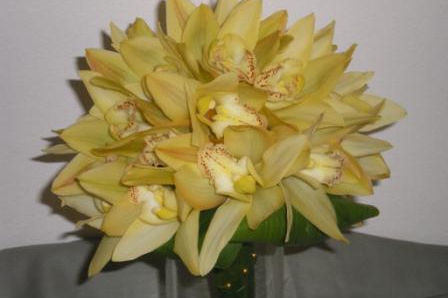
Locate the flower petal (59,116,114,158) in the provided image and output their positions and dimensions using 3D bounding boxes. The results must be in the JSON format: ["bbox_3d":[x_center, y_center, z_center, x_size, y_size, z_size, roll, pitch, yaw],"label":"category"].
[{"bbox_3d":[-0.098,-0.009,0.762,0.049,0.028,0.012,5,-9,24],"label":"flower petal"}]

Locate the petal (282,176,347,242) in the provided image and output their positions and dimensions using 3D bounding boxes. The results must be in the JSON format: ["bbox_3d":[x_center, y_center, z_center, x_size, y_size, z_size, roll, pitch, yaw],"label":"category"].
[{"bbox_3d":[0.064,0.043,0.729,0.024,0.066,0.012,-47,12,-12],"label":"petal"}]

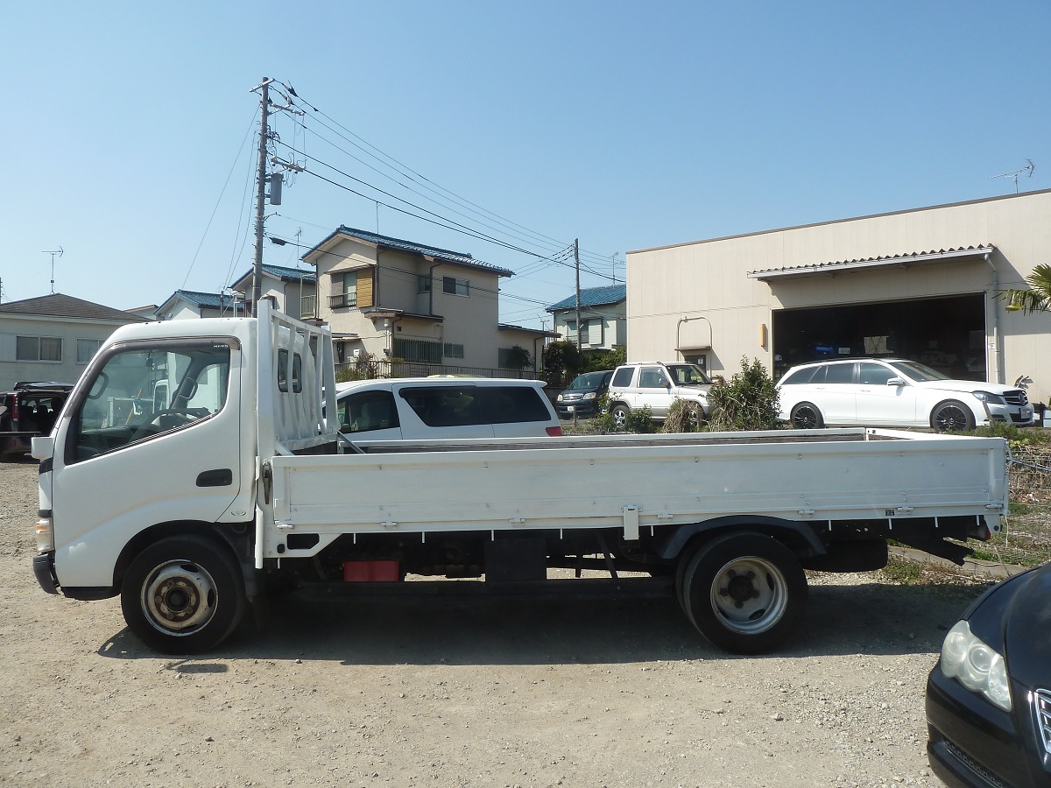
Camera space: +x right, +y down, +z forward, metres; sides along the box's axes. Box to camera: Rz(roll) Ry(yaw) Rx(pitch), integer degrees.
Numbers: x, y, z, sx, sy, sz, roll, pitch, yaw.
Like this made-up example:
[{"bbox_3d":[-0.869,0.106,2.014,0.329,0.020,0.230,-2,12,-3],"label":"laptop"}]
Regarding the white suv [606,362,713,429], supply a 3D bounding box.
[{"bbox_3d":[3.750,0.026,18.857,1.640,1.720,3.620,1,-2,-41],"label":"white suv"}]

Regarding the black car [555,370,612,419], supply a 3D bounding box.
[{"bbox_3d":[2.920,0.056,27.300,1.700,1.800,4.550,-1,-1,35],"label":"black car"}]

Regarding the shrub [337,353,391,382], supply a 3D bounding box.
[{"bbox_3d":[-6.800,-1.081,31.745,2.100,1.300,1.600,-1,-2,40],"label":"shrub"}]

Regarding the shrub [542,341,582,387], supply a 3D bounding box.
[{"bbox_3d":[1.750,-1.430,36.500,1.950,2.400,1.900,0,-1,0],"label":"shrub"}]

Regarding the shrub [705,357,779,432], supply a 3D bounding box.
[{"bbox_3d":[4.320,0.040,15.200,1.400,1.470,1.350,0,-1,0],"label":"shrub"}]

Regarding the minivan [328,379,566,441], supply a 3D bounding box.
[{"bbox_3d":[-1.950,0.690,11.650,4.850,1.900,1.830,0,-1,-27],"label":"minivan"}]

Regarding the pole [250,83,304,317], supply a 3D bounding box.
[{"bbox_3d":[-10.050,-6.169,30.492,1.700,12.900,1.700,-1,-2,40],"label":"pole"}]

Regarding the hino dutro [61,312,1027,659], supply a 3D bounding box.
[{"bbox_3d":[-0.090,0.515,5.517,6.100,2.150,1.930,0,-2,-1],"label":"hino dutro"}]

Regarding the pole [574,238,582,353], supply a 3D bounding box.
[{"bbox_3d":[3.140,-4.320,45.000,0.350,9.800,0.350,0,-1,0],"label":"pole"}]

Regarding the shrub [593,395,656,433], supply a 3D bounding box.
[{"bbox_3d":[2.210,0.458,16.900,1.300,0.870,1.050,0,-1,0],"label":"shrub"}]

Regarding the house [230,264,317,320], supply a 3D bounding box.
[{"bbox_3d":[-11.925,-3.683,45.505,6.300,7.000,8.800,-2,-2,42],"label":"house"}]

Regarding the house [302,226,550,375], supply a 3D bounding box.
[{"bbox_3d":[-4.614,-3.817,38.143,6.500,7.050,11.000,-1,-2,40],"label":"house"}]

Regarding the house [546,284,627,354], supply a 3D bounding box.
[{"bbox_3d":[6.100,-3.440,51.300,6.500,7.700,8.000,-1,-1,38],"label":"house"}]

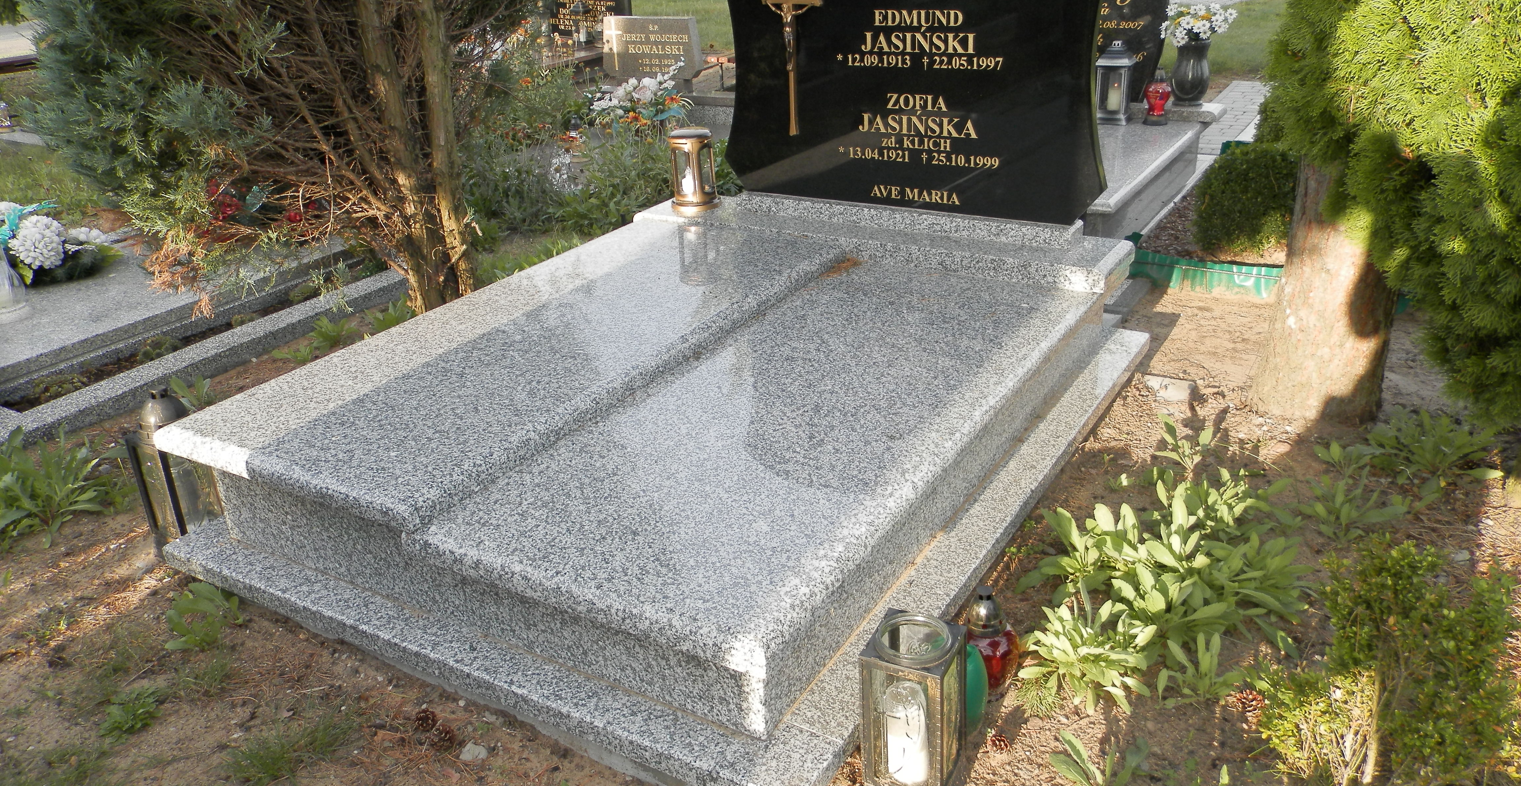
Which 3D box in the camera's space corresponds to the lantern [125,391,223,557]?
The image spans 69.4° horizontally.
[{"bbox_3d":[-1.355,0.168,2.563,0.133,0.383,0.133,12,27,29],"label":"lantern"}]

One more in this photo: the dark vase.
[{"bbox_3d":[2.050,-1.527,5.242,0.195,0.290,0.195,11,28,30],"label":"dark vase"}]

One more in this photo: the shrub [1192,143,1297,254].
[{"bbox_3d":[1.767,-0.709,3.988,0.360,0.390,0.360,11,28,30],"label":"shrub"}]

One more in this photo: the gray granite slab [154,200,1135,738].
[{"bbox_3d":[-0.082,-0.057,2.859,1.517,0.320,2.162,12,27,29],"label":"gray granite slab"}]

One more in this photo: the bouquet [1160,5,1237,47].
[{"bbox_3d":[2.046,-1.720,5.120,0.340,0.200,0.270,11,28,30],"label":"bouquet"}]

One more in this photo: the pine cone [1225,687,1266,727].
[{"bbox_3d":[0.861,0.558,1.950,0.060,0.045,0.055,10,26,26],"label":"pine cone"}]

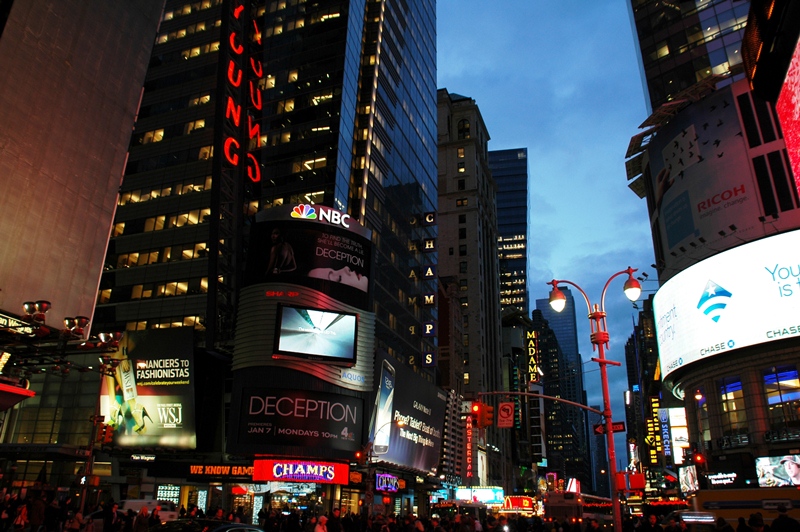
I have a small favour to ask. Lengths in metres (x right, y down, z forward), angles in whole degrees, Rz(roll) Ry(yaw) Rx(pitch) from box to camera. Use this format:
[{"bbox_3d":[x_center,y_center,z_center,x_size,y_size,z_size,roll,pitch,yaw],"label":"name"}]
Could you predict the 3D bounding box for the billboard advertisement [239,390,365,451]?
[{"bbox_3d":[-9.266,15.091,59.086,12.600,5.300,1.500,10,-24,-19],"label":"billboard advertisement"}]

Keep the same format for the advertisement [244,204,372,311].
[{"bbox_3d":[-9.271,-1.139,65.846,13.200,10.700,2.100,10,-24,-19],"label":"advertisement"}]

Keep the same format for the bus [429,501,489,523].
[{"bbox_3d":[6.197,25.230,59.802,2.600,3.150,12.100,-7,-24,19],"label":"bus"}]

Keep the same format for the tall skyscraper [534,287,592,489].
[{"bbox_3d":[133.573,108.545,483.503,35.000,184.000,34.000,-7,-24,19],"label":"tall skyscraper"}]

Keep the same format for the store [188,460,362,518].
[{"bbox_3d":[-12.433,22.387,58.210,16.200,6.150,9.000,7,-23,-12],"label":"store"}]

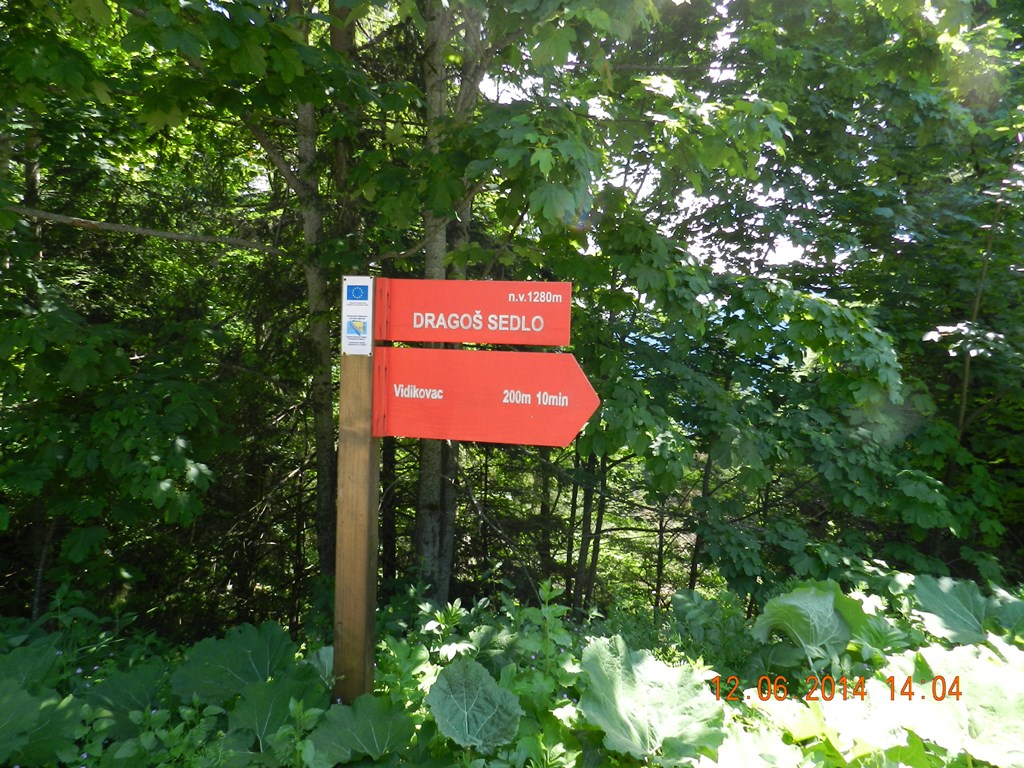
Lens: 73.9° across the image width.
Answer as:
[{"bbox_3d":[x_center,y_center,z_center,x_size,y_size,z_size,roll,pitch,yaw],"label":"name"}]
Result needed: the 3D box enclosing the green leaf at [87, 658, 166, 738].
[{"bbox_3d":[-1.420,1.163,2.500,0.265,0.270,0.090,1,-32,-14],"label":"green leaf"}]

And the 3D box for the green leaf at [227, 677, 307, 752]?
[{"bbox_3d":[-0.859,1.166,2.400,0.250,0.250,0.090,1,-32,-14],"label":"green leaf"}]

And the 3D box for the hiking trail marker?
[{"bbox_3d":[-0.167,0.399,2.500,0.920,1.580,0.115,2,3,5],"label":"hiking trail marker"}]

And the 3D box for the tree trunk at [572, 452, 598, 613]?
[{"bbox_3d":[0.562,1.150,5.200,0.060,1.220,0.060,6,3,0],"label":"tree trunk"}]

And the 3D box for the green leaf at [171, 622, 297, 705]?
[{"bbox_3d":[-1.085,1.089,2.650,0.440,0.310,0.120,1,-32,-14],"label":"green leaf"}]

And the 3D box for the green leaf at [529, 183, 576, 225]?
[{"bbox_3d":[0.161,-0.716,2.700,0.185,0.160,0.055,2,-17,0],"label":"green leaf"}]

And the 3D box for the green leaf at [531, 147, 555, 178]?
[{"bbox_3d":[0.121,-0.879,2.700,0.090,0.120,0.040,2,-17,0],"label":"green leaf"}]

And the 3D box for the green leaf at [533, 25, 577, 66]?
[{"bbox_3d":[0.172,-1.364,2.750,0.170,0.155,0.050,2,-12,0],"label":"green leaf"}]

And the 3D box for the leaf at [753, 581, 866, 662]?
[{"bbox_3d":[1.246,0.995,2.850,0.420,0.300,0.200,2,-2,0],"label":"leaf"}]

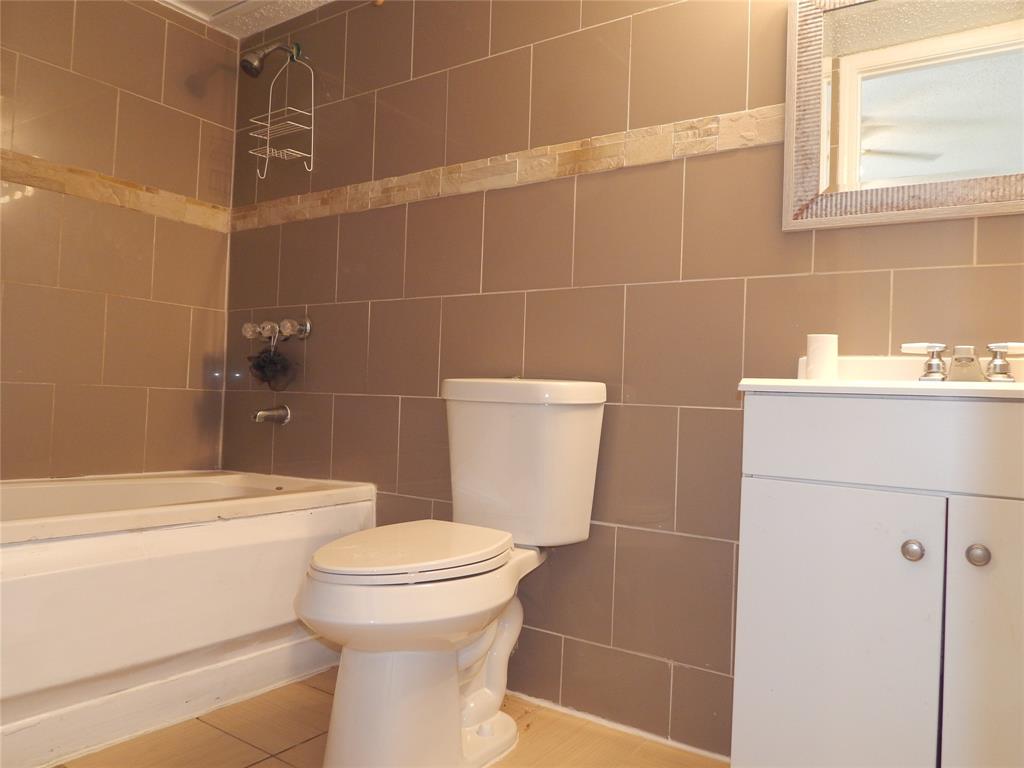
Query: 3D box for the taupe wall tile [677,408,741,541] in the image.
[{"bbox_3d":[0.523,0.208,1.694,0.299,0.300,0.010,1,-2,34],"label":"taupe wall tile"}]

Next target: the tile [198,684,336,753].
[{"bbox_3d":[-0.557,0.821,1.824,0.298,0.010,0.300,1,-1,34],"label":"tile"}]

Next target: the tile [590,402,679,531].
[{"bbox_3d":[0.277,0.205,1.873,0.300,0.302,0.012,1,-1,35],"label":"tile"}]

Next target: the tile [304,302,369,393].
[{"bbox_3d":[-0.586,-0.117,2.480,0.300,0.300,0.012,1,-1,35],"label":"tile"}]

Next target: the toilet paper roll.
[{"bbox_3d":[0.613,-0.047,1.462,0.060,0.100,0.060,1,-1,35],"label":"toilet paper roll"}]

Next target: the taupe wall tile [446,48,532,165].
[{"bbox_3d":[-0.069,-0.801,2.155,0.300,0.296,0.010,1,-1,34],"label":"taupe wall tile"}]

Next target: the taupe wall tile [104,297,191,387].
[{"bbox_3d":[-1.256,-0.138,2.567,0.010,0.299,0.299,1,-2,34],"label":"taupe wall tile"}]

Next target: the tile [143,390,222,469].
[{"bbox_3d":[-1.190,0.170,2.697,0.010,0.300,0.291,1,-1,36],"label":"tile"}]

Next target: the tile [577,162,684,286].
[{"bbox_3d":[0.295,-0.399,1.877,0.299,0.294,0.010,1,-2,34],"label":"tile"}]

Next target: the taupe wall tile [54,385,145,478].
[{"bbox_3d":[-1.352,0.157,2.436,0.010,0.294,0.299,1,-2,34],"label":"taupe wall tile"}]

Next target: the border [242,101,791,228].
[{"bbox_3d":[-0.229,-0.608,2.253,2.051,0.092,0.015,1,-1,35],"label":"border"}]

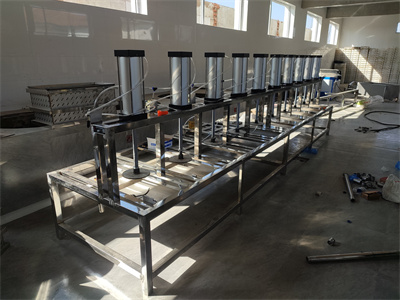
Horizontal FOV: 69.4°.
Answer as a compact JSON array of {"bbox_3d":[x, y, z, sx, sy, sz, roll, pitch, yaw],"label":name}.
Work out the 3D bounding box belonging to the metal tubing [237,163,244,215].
[{"bbox_3d":[0.408,0.373,2.876,0.040,0.552,0.048,13,21,33],"label":"metal tubing"}]

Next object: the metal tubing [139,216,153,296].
[{"bbox_3d":[-0.345,0.671,1.853,0.049,0.588,0.047,13,21,33],"label":"metal tubing"}]

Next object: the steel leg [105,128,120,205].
[{"bbox_3d":[-0.576,0.100,1.881,0.050,0.515,0.050,13,21,33],"label":"steel leg"}]

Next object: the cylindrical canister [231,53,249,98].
[{"bbox_3d":[0.432,-0.812,3.132,0.133,0.453,0.133,13,21,33],"label":"cylindrical canister"}]

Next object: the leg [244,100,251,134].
[{"bbox_3d":[0.586,-0.407,3.562,0.050,0.470,0.050,13,21,33],"label":"leg"}]

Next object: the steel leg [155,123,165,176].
[{"bbox_3d":[-0.324,-0.020,2.336,0.050,0.470,0.050,13,21,33],"label":"steel leg"}]

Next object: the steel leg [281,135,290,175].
[{"bbox_3d":[1.155,0.054,3.903,0.049,0.552,0.050,13,21,33],"label":"steel leg"}]

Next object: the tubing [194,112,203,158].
[{"bbox_3d":[-0.018,-0.143,2.665,0.047,0.453,0.048,13,21,33],"label":"tubing"}]

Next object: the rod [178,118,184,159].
[{"bbox_3d":[-0.165,-0.126,2.538,0.034,0.380,0.034,13,21,33],"label":"rod"}]

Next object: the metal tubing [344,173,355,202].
[{"bbox_3d":[1.826,0.441,3.545,0.048,0.048,0.787,7,19,20],"label":"metal tubing"}]

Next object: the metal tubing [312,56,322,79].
[{"bbox_3d":[2.272,-1.609,5.670,0.135,0.415,0.135,13,21,33],"label":"metal tubing"}]

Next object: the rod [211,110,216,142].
[{"bbox_3d":[0.141,-0.263,2.948,0.034,0.365,0.034,13,21,33],"label":"rod"}]

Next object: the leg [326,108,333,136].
[{"bbox_3d":[2.679,-0.575,5.984,0.050,0.580,0.050,13,21,33],"label":"leg"}]

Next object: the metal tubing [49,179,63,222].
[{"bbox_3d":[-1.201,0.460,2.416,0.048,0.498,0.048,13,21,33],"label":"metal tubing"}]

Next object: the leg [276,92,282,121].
[{"bbox_3d":[1.178,-0.651,4.304,0.047,0.453,0.047,13,21,33],"label":"leg"}]

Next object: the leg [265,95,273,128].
[{"bbox_3d":[0.943,-0.524,3.934,0.050,0.470,0.050,13,21,33],"label":"leg"}]

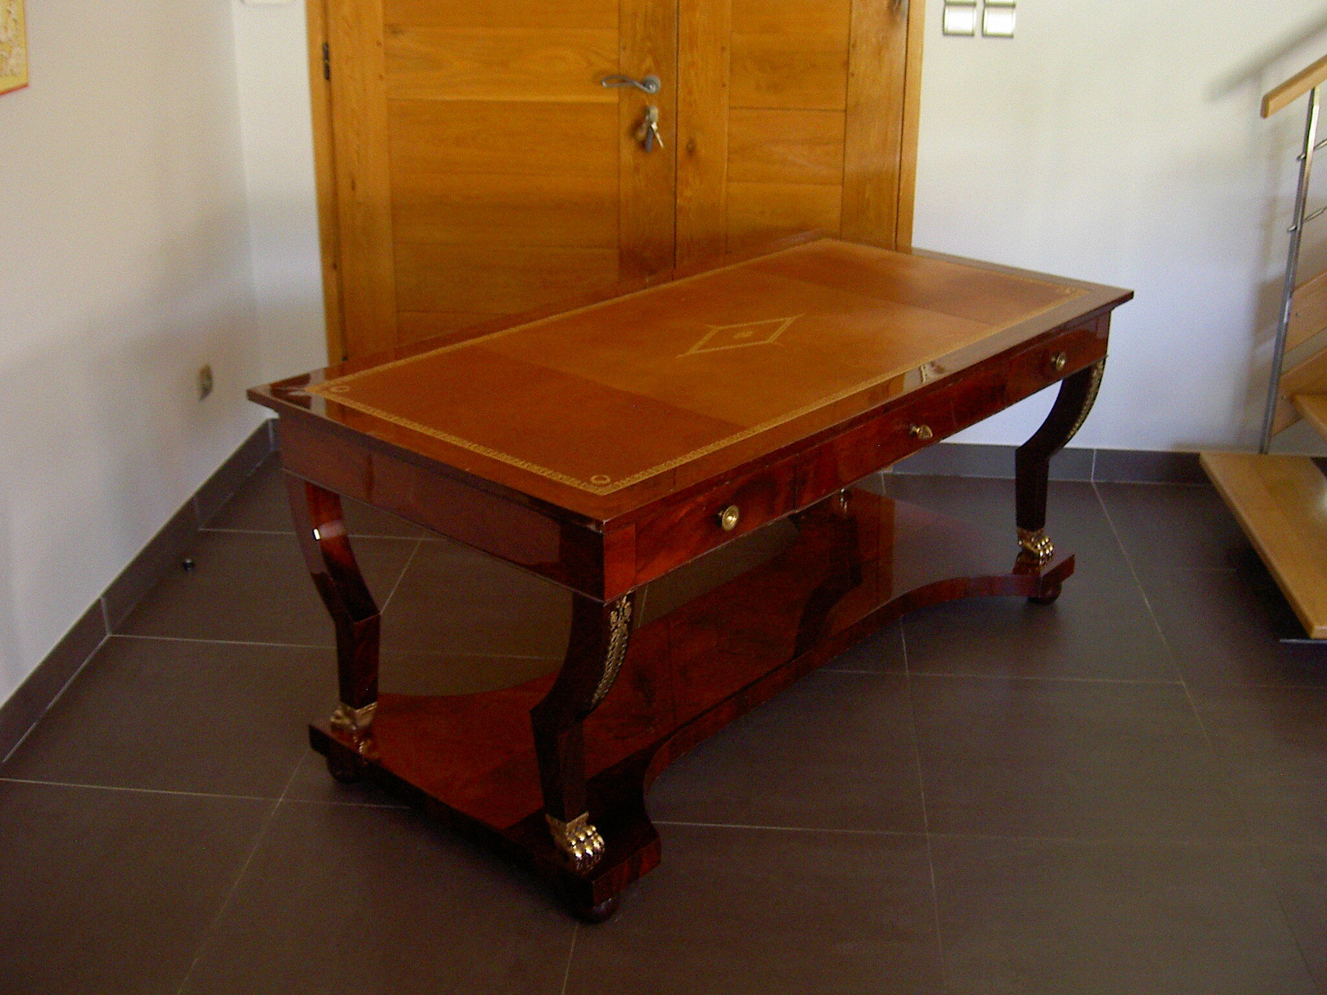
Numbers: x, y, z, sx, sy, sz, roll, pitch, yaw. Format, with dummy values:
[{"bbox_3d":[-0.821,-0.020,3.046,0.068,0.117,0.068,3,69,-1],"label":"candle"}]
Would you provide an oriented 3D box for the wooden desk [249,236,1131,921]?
[{"bbox_3d":[0.156,0.034,3.065,0.843,0.773,1.700,19,29,37],"label":"wooden desk"}]

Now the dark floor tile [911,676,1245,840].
[{"bbox_3d":[0.803,0.514,2.942,0.600,0.010,0.600,2,23,4],"label":"dark floor tile"}]

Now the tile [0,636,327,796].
[{"bbox_3d":[-0.990,0.448,3.082,0.600,0.010,0.600,2,23,4],"label":"tile"}]

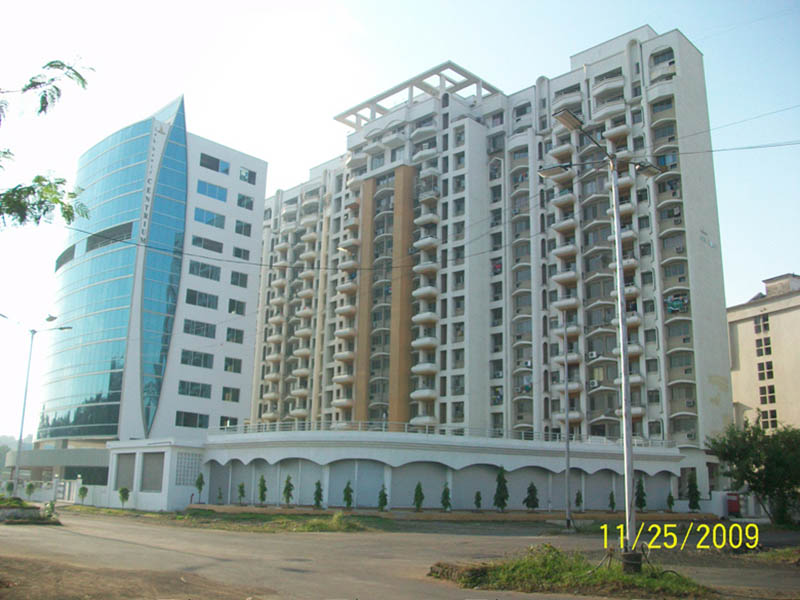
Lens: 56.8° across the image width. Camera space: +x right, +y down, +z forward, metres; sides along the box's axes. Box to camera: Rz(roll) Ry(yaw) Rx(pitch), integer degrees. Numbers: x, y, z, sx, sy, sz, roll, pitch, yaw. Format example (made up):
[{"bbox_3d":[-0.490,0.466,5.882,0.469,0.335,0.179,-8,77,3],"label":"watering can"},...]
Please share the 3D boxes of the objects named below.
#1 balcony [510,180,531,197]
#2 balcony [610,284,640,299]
[{"bbox_3d":[13.715,-12.701,84.729,2.300,1.100,1.100,-12,-20,43],"label":"balcony"},{"bbox_3d":[22.667,-0.568,74.306,2.550,1.080,1.450,-12,-20,43],"label":"balcony"}]

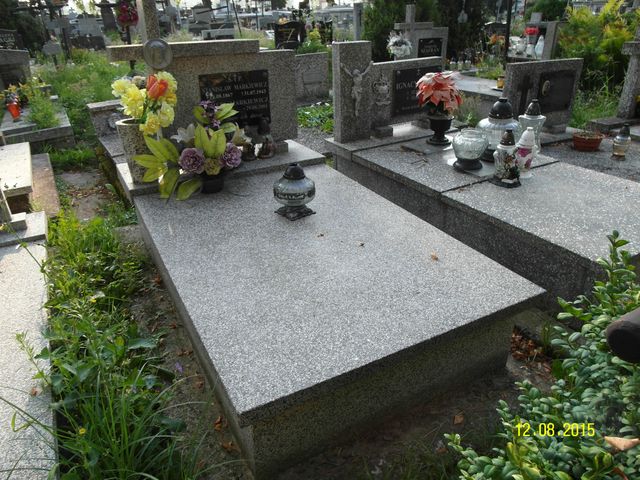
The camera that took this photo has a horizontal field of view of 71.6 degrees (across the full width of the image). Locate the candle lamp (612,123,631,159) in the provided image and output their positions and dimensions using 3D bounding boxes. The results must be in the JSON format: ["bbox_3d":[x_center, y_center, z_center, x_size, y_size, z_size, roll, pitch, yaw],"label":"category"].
[{"bbox_3d":[2.106,-0.687,3.062,0.118,0.226,0.118,-14,31,-25],"label":"candle lamp"}]

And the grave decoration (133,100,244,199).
[{"bbox_3d":[-0.652,-0.466,2.322,0.510,0.440,0.317,-14,31,-25],"label":"grave decoration"}]

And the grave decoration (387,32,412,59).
[{"bbox_3d":[1.185,-2.884,6.612,0.387,0.400,0.360,-15,31,-25],"label":"grave decoration"}]

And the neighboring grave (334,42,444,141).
[{"bbox_3d":[0.470,-0.997,2.945,0.818,0.607,0.097,-14,31,-25],"label":"neighboring grave"}]

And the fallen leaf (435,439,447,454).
[{"bbox_3d":[0.369,0.638,1.358,0.044,0.022,0.048,-14,31,-25],"label":"fallen leaf"}]

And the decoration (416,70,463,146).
[{"bbox_3d":[0.864,-0.924,3.134,0.309,0.462,0.309,0,28,0],"label":"decoration"}]

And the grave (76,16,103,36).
[{"bbox_3d":[-8.322,-7.725,16.054,0.860,0.660,0.220,-15,31,-25],"label":"grave"}]

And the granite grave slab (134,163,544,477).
[{"bbox_3d":[-0.095,0.117,2.034,1.126,0.326,1.637,-14,31,-25],"label":"granite grave slab"}]

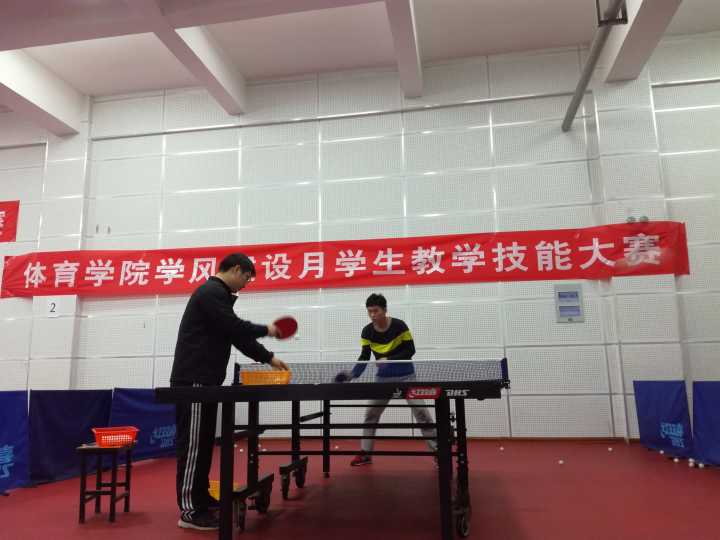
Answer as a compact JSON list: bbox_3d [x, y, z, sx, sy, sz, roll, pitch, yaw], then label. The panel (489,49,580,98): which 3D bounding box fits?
[{"bbox_3d":[2.369,-2.666,7.675,1.200,0.645,0.050,-3,-10,10],"label":"panel"}]

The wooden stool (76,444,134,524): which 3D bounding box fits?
[{"bbox_3d":[-1.548,1.293,3.449,0.258,0.425,0.305,0,-10,-3],"label":"wooden stool"}]

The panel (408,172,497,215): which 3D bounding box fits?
[{"bbox_3d":[1.217,-1.045,7.616,1.200,0.600,0.040,-3,-11,10],"label":"panel"}]

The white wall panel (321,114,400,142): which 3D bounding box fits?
[{"bbox_3d":[0.013,-2.009,7.923,1.192,0.320,0.030,-3,-10,9],"label":"white wall panel"}]

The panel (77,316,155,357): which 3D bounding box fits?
[{"bbox_3d":[-3.457,0.942,8.000,1.192,0.592,0.030,-3,-10,9],"label":"panel"}]

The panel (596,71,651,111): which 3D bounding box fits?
[{"bbox_3d":[3.385,-2.336,7.250,0.676,0.592,0.030,-3,-10,9],"label":"panel"}]

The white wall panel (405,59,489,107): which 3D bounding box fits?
[{"bbox_3d":[1.190,-2.601,7.940,1.208,0.644,0.050,-3,-10,10],"label":"white wall panel"}]

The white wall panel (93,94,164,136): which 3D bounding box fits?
[{"bbox_3d":[-3.570,-2.363,8.743,1.208,0.644,0.050,-3,-10,10],"label":"white wall panel"}]

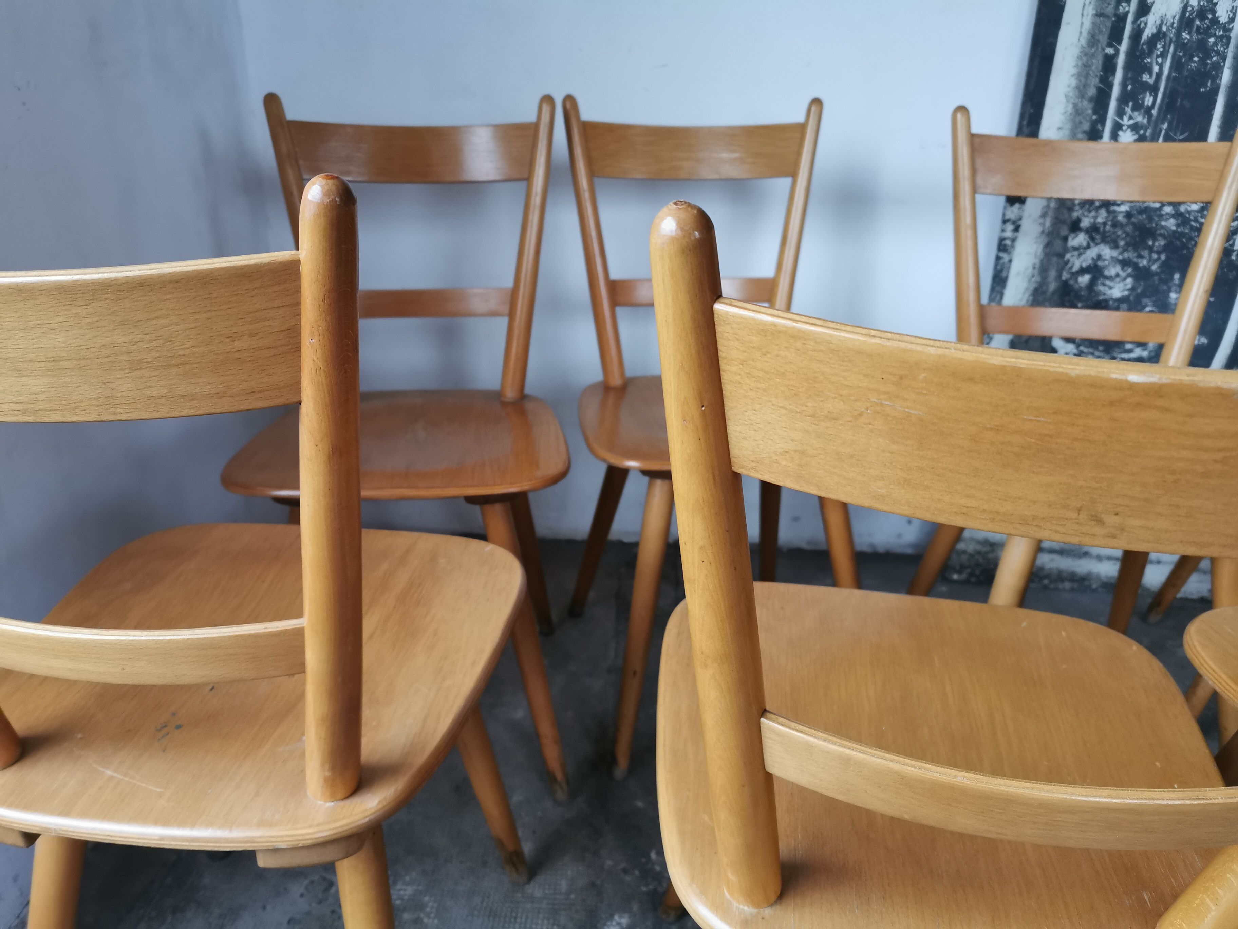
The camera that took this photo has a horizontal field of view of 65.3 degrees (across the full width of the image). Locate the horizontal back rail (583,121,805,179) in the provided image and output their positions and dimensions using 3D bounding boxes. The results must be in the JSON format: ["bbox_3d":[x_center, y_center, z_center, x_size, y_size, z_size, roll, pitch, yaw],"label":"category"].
[{"bbox_3d":[0.110,-0.468,1.441,0.332,0.079,0.041,-3,14,-11],"label":"horizontal back rail"}]

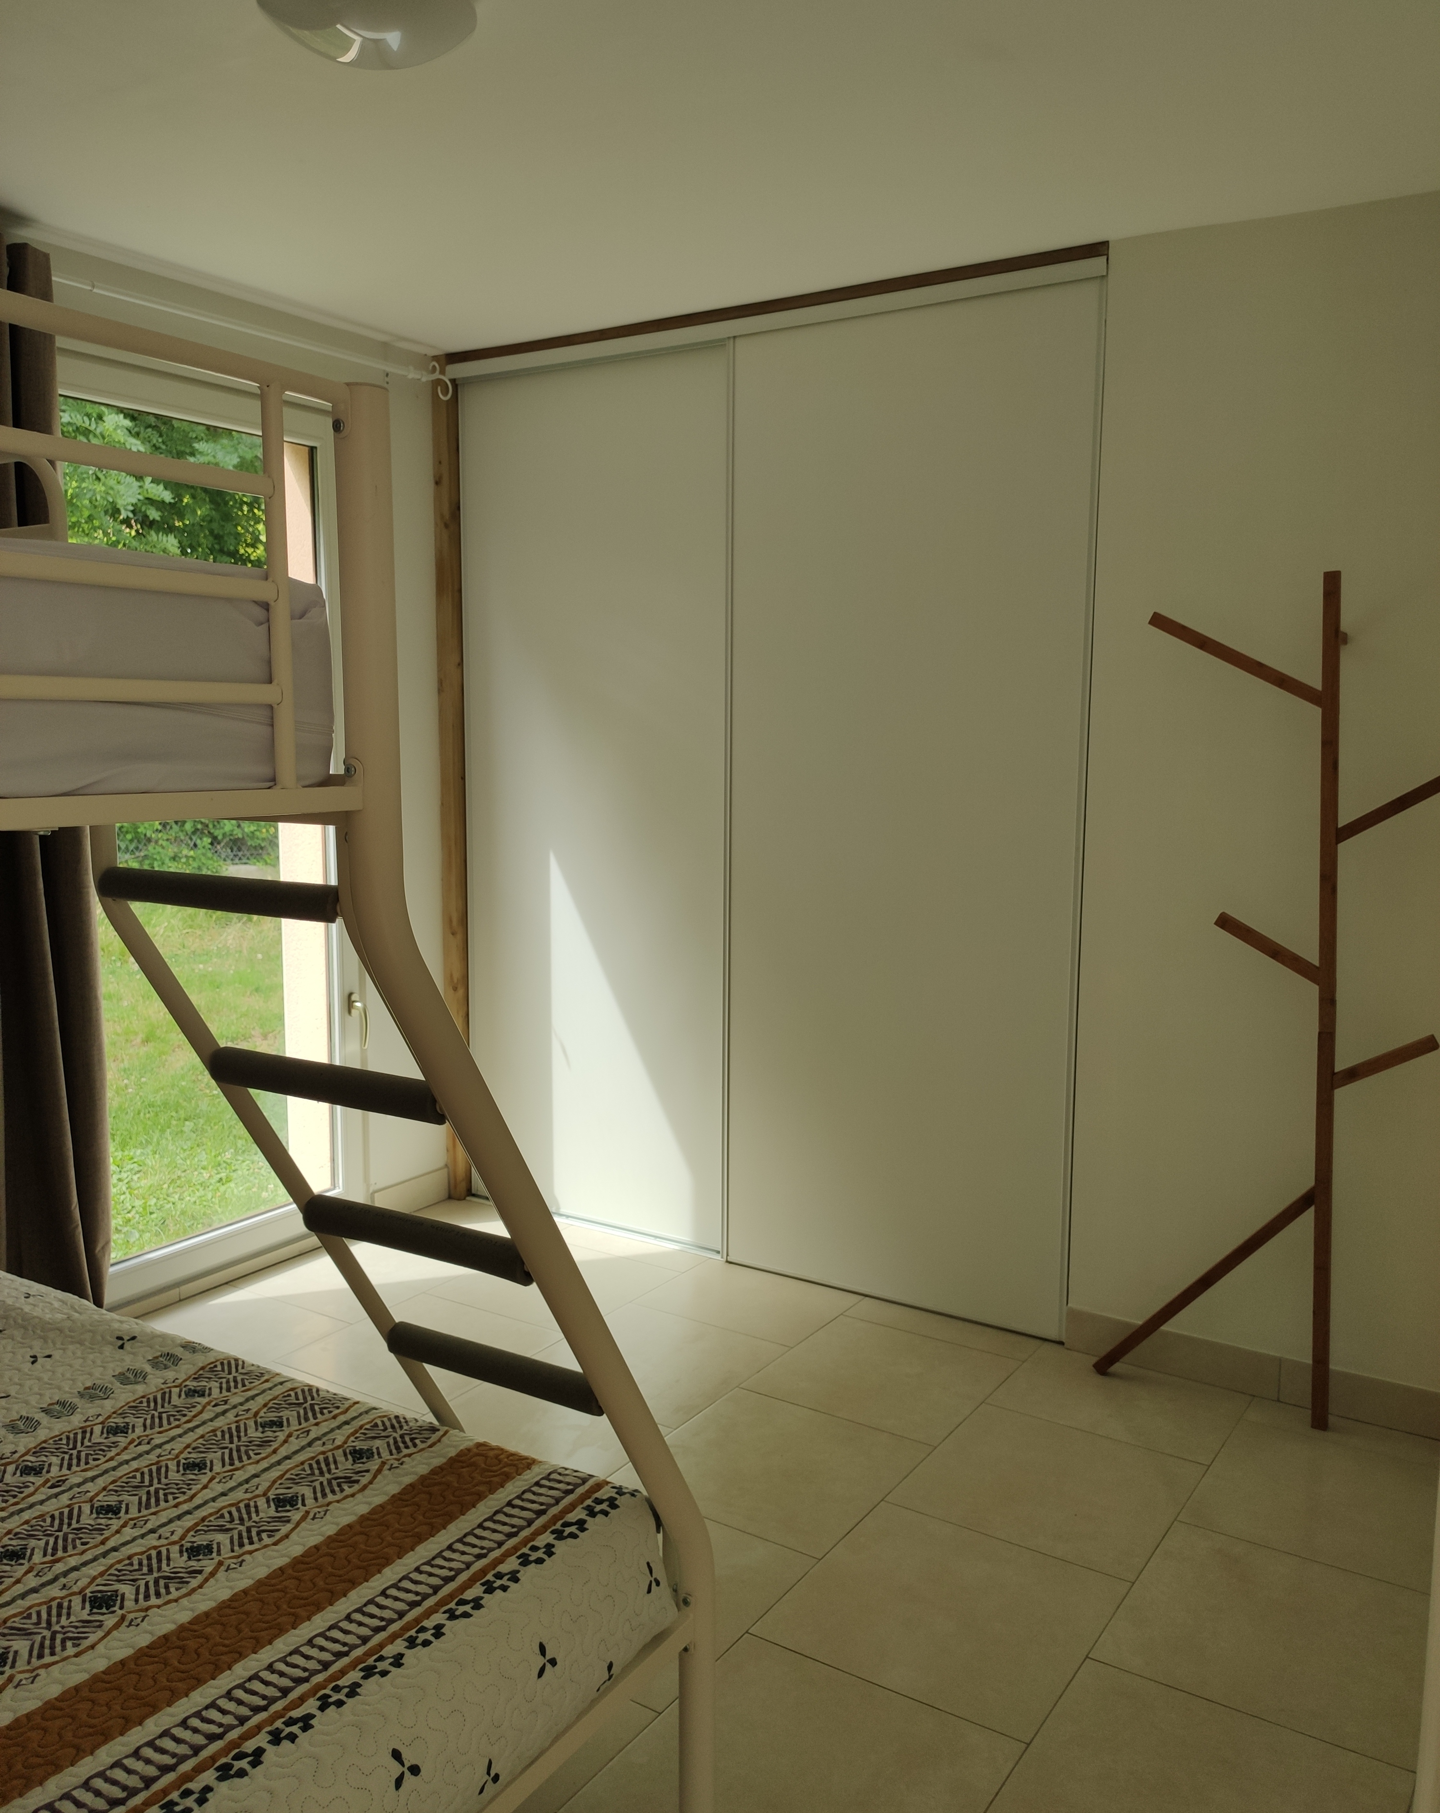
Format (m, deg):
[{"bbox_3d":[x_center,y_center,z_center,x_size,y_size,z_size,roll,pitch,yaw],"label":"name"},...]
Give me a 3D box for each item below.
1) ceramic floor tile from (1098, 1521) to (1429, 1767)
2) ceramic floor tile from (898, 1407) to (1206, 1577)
[{"bbox_3d":[0.872,1.130,2.237,0.460,0.010,0.457,5,9,33],"label":"ceramic floor tile"},{"bbox_3d":[0.613,1.073,2.675,0.460,0.010,0.457,5,9,33],"label":"ceramic floor tile"}]

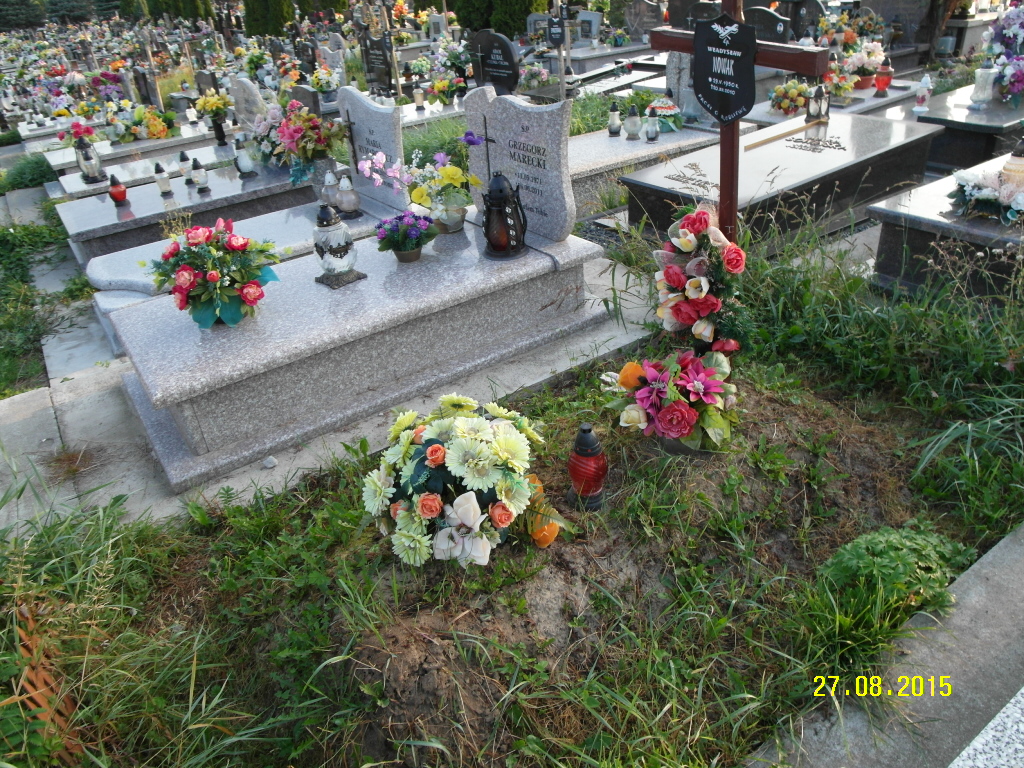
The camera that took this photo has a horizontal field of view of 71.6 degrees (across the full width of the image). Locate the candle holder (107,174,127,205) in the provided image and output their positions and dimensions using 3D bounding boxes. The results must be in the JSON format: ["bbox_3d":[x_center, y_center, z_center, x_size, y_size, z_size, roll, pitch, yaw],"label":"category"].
[{"bbox_3d":[-2.593,-1.264,4.634,0.112,0.185,0.112,-23,35,-27],"label":"candle holder"}]

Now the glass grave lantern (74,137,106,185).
[{"bbox_3d":[-3.408,-1.801,5.709,0.185,0.350,0.185,-23,34,-27],"label":"glass grave lantern"}]

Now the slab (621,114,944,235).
[{"bbox_3d":[1.646,-1.228,4.246,2.010,0.310,0.862,-25,34,-29],"label":"slab"}]

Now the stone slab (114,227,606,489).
[{"bbox_3d":[-0.654,-0.313,3.224,2.022,0.355,1.040,-23,35,-27],"label":"stone slab"}]

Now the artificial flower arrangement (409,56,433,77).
[{"bbox_3d":[-1.308,-4.538,10.149,0.320,0.260,0.320,-8,30,-4],"label":"artificial flower arrangement"}]

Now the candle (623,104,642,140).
[{"bbox_3d":[0.824,-1.778,4.825,0.137,0.230,0.137,-1,30,10],"label":"candle"}]

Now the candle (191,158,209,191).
[{"bbox_3d":[-2.263,-1.513,5.121,0.105,0.213,0.105,-23,34,-27],"label":"candle"}]

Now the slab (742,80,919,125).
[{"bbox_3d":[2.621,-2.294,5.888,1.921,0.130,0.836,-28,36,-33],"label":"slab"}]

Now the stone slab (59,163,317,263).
[{"bbox_3d":[-2.230,-1.306,5.292,1.900,0.320,1.100,-23,34,-27],"label":"stone slab"}]

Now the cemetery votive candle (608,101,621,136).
[{"bbox_3d":[0.746,-1.919,5.150,0.097,0.230,0.097,-4,30,2],"label":"cemetery votive candle"}]

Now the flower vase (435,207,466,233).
[{"bbox_3d":[-0.307,-0.833,3.605,0.150,0.105,0.160,-4,30,2],"label":"flower vase"}]

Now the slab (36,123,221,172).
[{"bbox_3d":[-3.476,-2.264,6.759,1.650,0.080,0.820,-23,35,-27],"label":"slab"}]

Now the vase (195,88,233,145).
[{"bbox_3d":[-2.704,-2.422,6.439,0.277,0.475,0.269,-16,31,-17],"label":"vase"}]

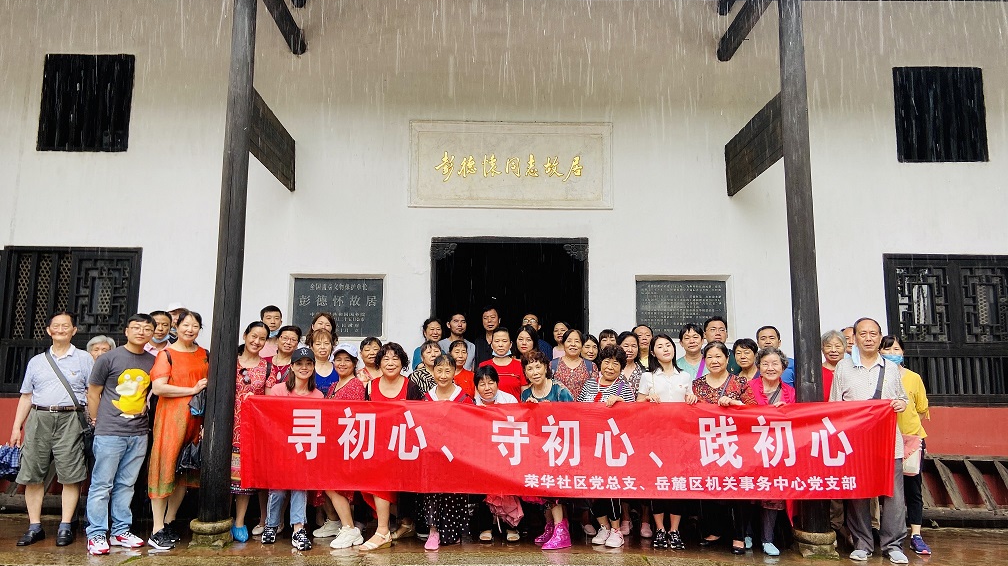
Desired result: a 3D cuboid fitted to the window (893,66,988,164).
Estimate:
[{"bbox_3d":[4.345,-1.674,7.535,0.890,0.990,0.090,1,-8,-1],"label":"window"}]

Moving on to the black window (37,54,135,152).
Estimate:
[{"bbox_3d":[-4.109,-1.774,7.451,0.880,0.990,0.090,1,-8,-1],"label":"black window"}]

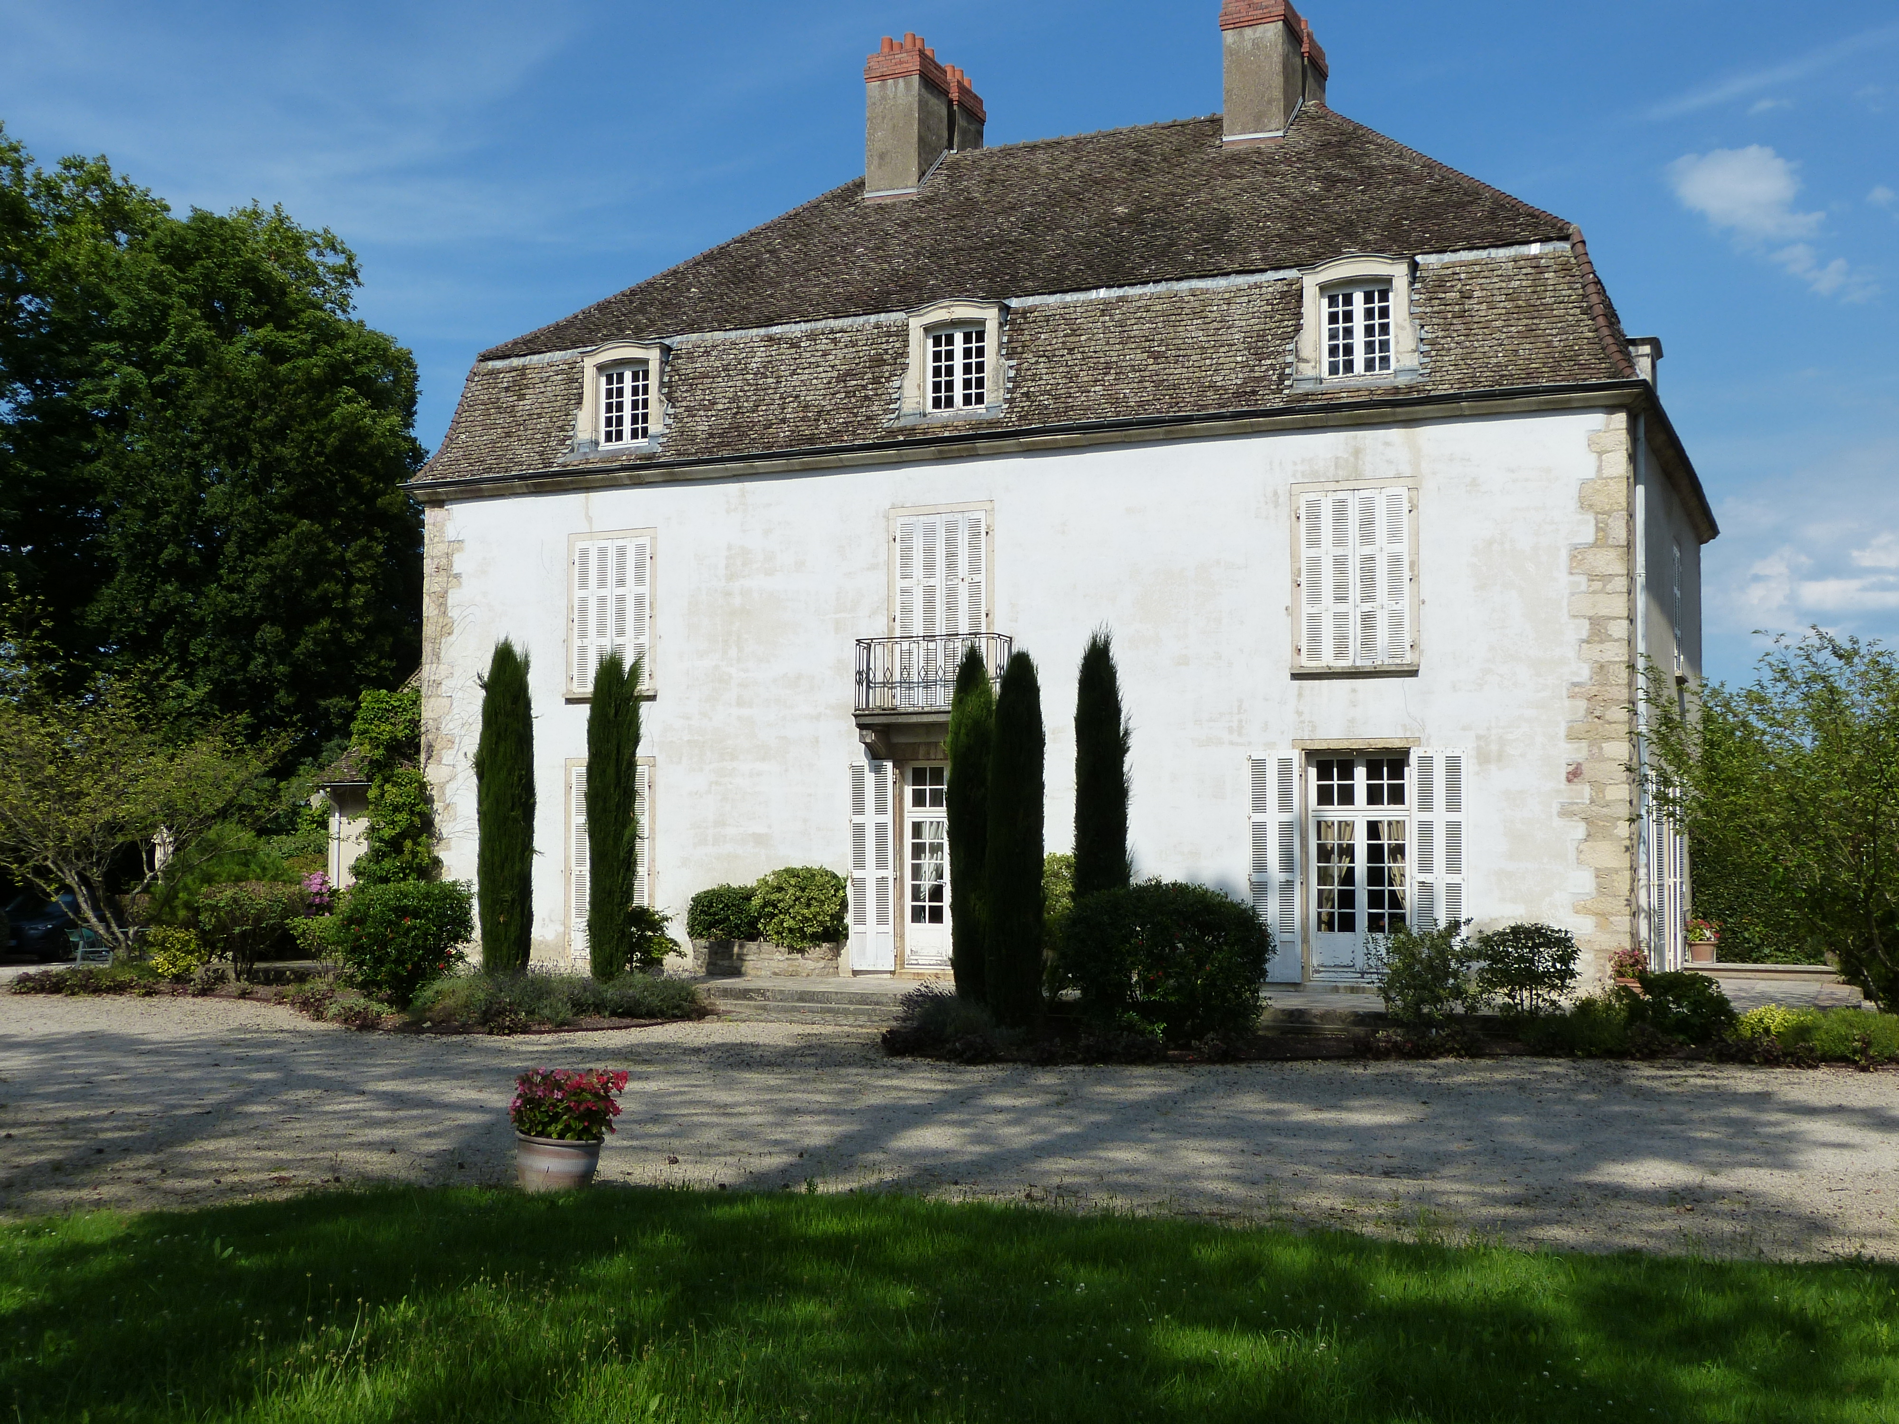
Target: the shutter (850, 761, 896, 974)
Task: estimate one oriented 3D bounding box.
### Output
[{"bbox_3d":[-1.021,1.992,26.211,0.602,2.696,0.045,-1,-4,24],"label":"shutter"}]

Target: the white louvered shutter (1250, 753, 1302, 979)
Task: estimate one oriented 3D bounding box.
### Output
[{"bbox_3d":[3.850,1.832,24.071,0.602,2.706,0.045,-1,-4,24],"label":"white louvered shutter"}]

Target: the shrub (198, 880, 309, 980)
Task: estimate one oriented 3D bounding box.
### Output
[{"bbox_3d":[-10.493,3.289,30.613,1.679,1.501,1.580,-1,-4,24],"label":"shrub"}]

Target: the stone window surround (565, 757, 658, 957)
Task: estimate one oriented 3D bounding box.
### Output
[{"bbox_3d":[-4.677,2.062,27.844,1.472,2.850,0.162,-2,-4,24],"label":"stone window surround"}]

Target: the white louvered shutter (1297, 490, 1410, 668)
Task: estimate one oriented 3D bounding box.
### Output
[{"bbox_3d":[4.775,-1.584,23.928,1.289,2.084,0.050,-1,-4,24],"label":"white louvered shutter"}]

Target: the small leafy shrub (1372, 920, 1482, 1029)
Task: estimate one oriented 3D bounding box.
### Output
[{"bbox_3d":[4.673,2.590,19.855,1.030,1.103,0.979,-2,-4,24],"label":"small leafy shrub"}]

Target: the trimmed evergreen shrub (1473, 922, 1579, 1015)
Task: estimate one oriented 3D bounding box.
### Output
[{"bbox_3d":[5.638,2.569,19.855,1.016,1.030,0.965,-2,-4,24],"label":"trimmed evergreen shrub"}]

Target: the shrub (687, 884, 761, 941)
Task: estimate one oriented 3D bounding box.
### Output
[{"bbox_3d":[-2.951,2.668,26.742,0.997,0.782,0.760,-2,-4,24],"label":"shrub"}]

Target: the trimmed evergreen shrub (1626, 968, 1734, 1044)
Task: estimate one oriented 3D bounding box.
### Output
[{"bbox_3d":[8.080,3.274,22.400,1.212,0.868,1.100,-2,-4,24],"label":"trimmed evergreen shrub"}]

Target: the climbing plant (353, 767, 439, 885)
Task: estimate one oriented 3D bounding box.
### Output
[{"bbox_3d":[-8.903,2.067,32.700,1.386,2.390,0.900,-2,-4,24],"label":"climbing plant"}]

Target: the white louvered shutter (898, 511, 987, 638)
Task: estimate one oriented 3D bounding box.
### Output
[{"bbox_3d":[-0.107,-1.310,26.066,1.264,2.479,0.050,-1,-4,24],"label":"white louvered shutter"}]

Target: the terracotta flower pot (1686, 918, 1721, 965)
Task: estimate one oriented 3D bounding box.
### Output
[{"bbox_3d":[9.643,2.923,25.971,0.434,0.593,0.434,-1,-4,24],"label":"terracotta flower pot"}]

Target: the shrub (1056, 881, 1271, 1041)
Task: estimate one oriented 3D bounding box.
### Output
[{"bbox_3d":[2.450,2.849,23.200,2.442,1.848,2.200,-2,-4,24],"label":"shrub"}]

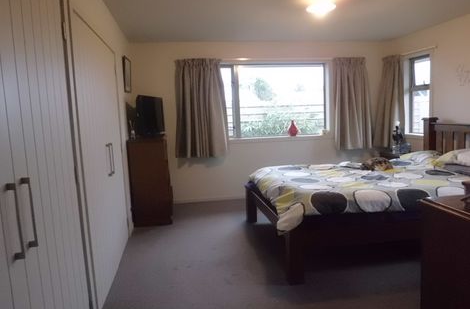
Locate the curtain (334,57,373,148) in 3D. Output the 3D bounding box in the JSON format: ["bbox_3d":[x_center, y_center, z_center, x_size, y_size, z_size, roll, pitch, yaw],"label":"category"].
[{"bbox_3d":[1.887,-0.800,5.388,0.650,1.430,0.150,-4,7,-10],"label":"curtain"}]

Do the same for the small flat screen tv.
[{"bbox_3d":[-1.093,-0.497,4.410,0.100,0.510,0.630,-1,7,13],"label":"small flat screen tv"}]

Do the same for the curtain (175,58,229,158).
[{"bbox_3d":[-0.500,-0.672,4.966,0.740,1.420,0.160,-4,7,-10],"label":"curtain"}]

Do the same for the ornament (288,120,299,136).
[{"bbox_3d":[0.929,-0.406,5.403,0.145,0.260,0.120,-4,7,-10],"label":"ornament"}]

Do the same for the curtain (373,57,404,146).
[{"bbox_3d":[2.370,-0.800,5.209,0.150,1.410,0.530,-4,7,-10],"label":"curtain"}]

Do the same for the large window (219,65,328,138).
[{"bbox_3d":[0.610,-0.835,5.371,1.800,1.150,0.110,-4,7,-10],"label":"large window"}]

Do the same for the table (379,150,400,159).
[{"bbox_3d":[2.400,0.314,4.844,0.420,0.650,0.480,-4,7,-10],"label":"table"}]

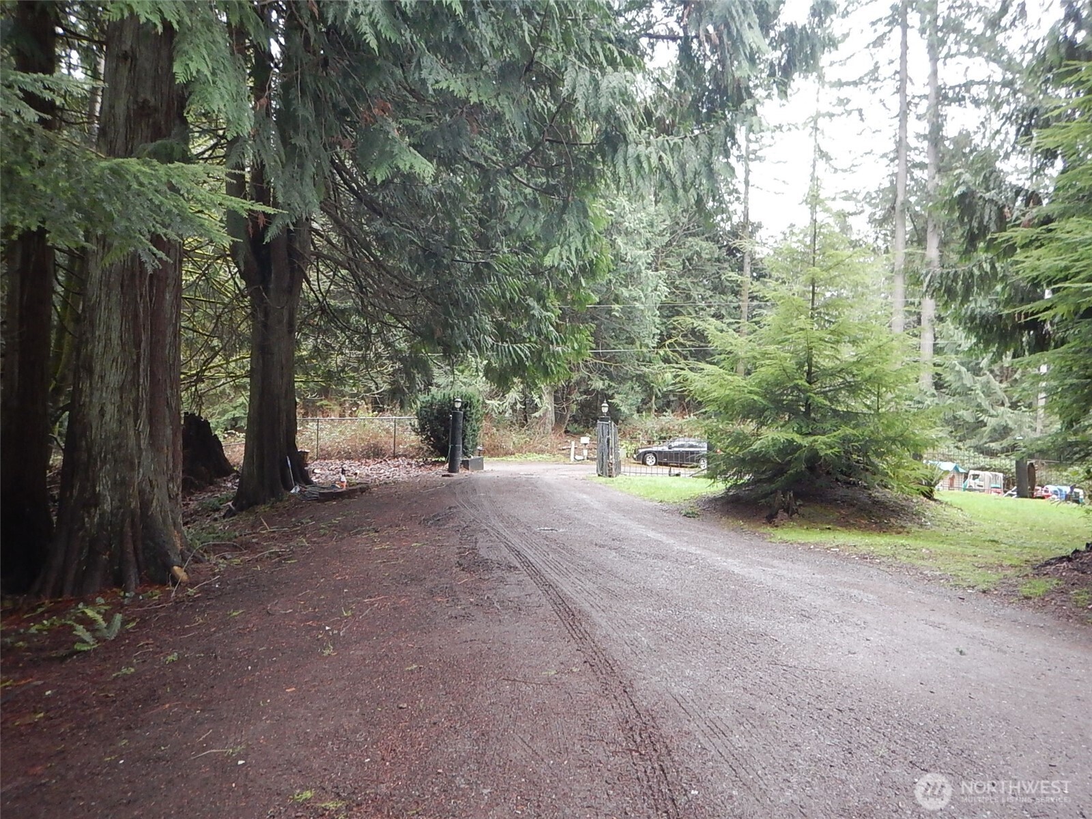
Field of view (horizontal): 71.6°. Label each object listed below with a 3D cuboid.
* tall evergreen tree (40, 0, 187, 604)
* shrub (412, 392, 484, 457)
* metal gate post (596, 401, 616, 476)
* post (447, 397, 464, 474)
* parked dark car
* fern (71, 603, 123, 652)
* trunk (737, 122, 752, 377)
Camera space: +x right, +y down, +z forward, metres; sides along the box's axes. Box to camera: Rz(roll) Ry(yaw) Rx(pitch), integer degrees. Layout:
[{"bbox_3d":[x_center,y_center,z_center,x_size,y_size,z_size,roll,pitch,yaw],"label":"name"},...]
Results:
[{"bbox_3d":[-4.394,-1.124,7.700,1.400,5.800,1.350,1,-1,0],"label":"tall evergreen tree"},{"bbox_3d":[-3.581,0.584,28.000,2.550,2.600,2.400,1,-1,0],"label":"shrub"},{"bbox_3d":[2.016,1.008,25.200,0.600,2.550,0.600,1,-1,0],"label":"metal gate post"},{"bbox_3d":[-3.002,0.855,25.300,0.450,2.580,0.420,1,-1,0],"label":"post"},{"bbox_3d":[6.655,2.155,37.500,4.850,1.460,1.860,1,-1,23],"label":"parked dark car"},{"bbox_3d":[-3.171,1.543,5.350,0.340,0.280,0.320,1,-1,0],"label":"fern"},{"bbox_3d":[12.339,-9.930,47.000,0.500,16.000,0.500,1,-1,0],"label":"trunk"}]

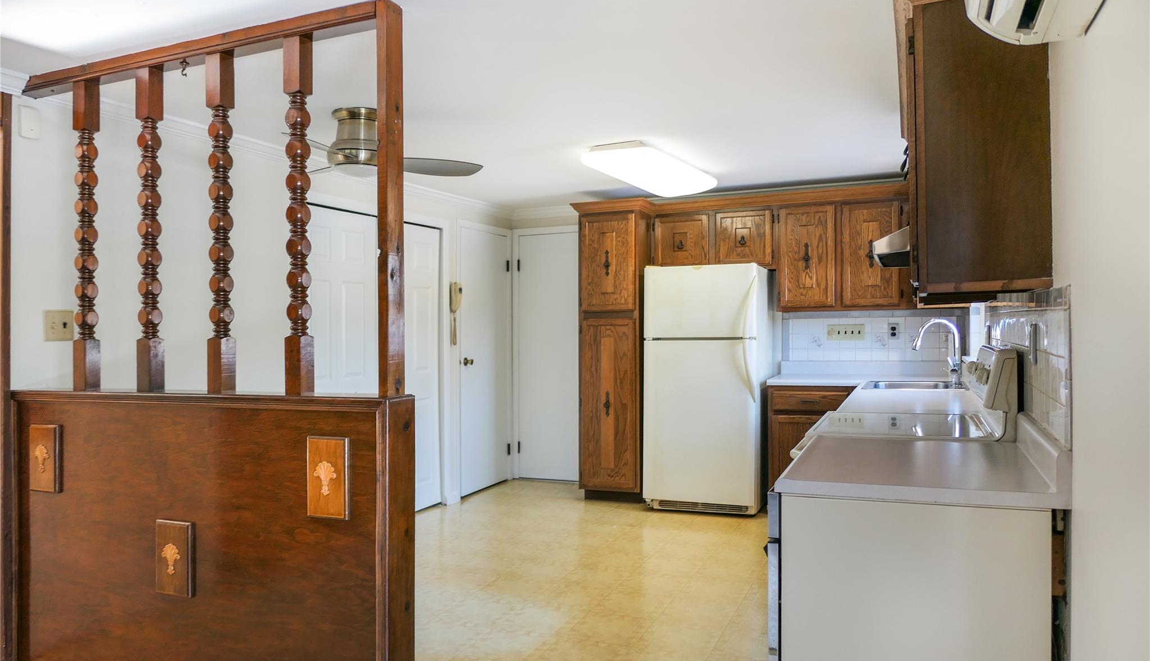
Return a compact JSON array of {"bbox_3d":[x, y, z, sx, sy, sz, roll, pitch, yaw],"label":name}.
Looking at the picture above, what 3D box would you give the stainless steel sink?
[{"bbox_3d":[1.974,0.399,4.443,0.540,0.170,0.630,-1,0,24],"label":"stainless steel sink"}]

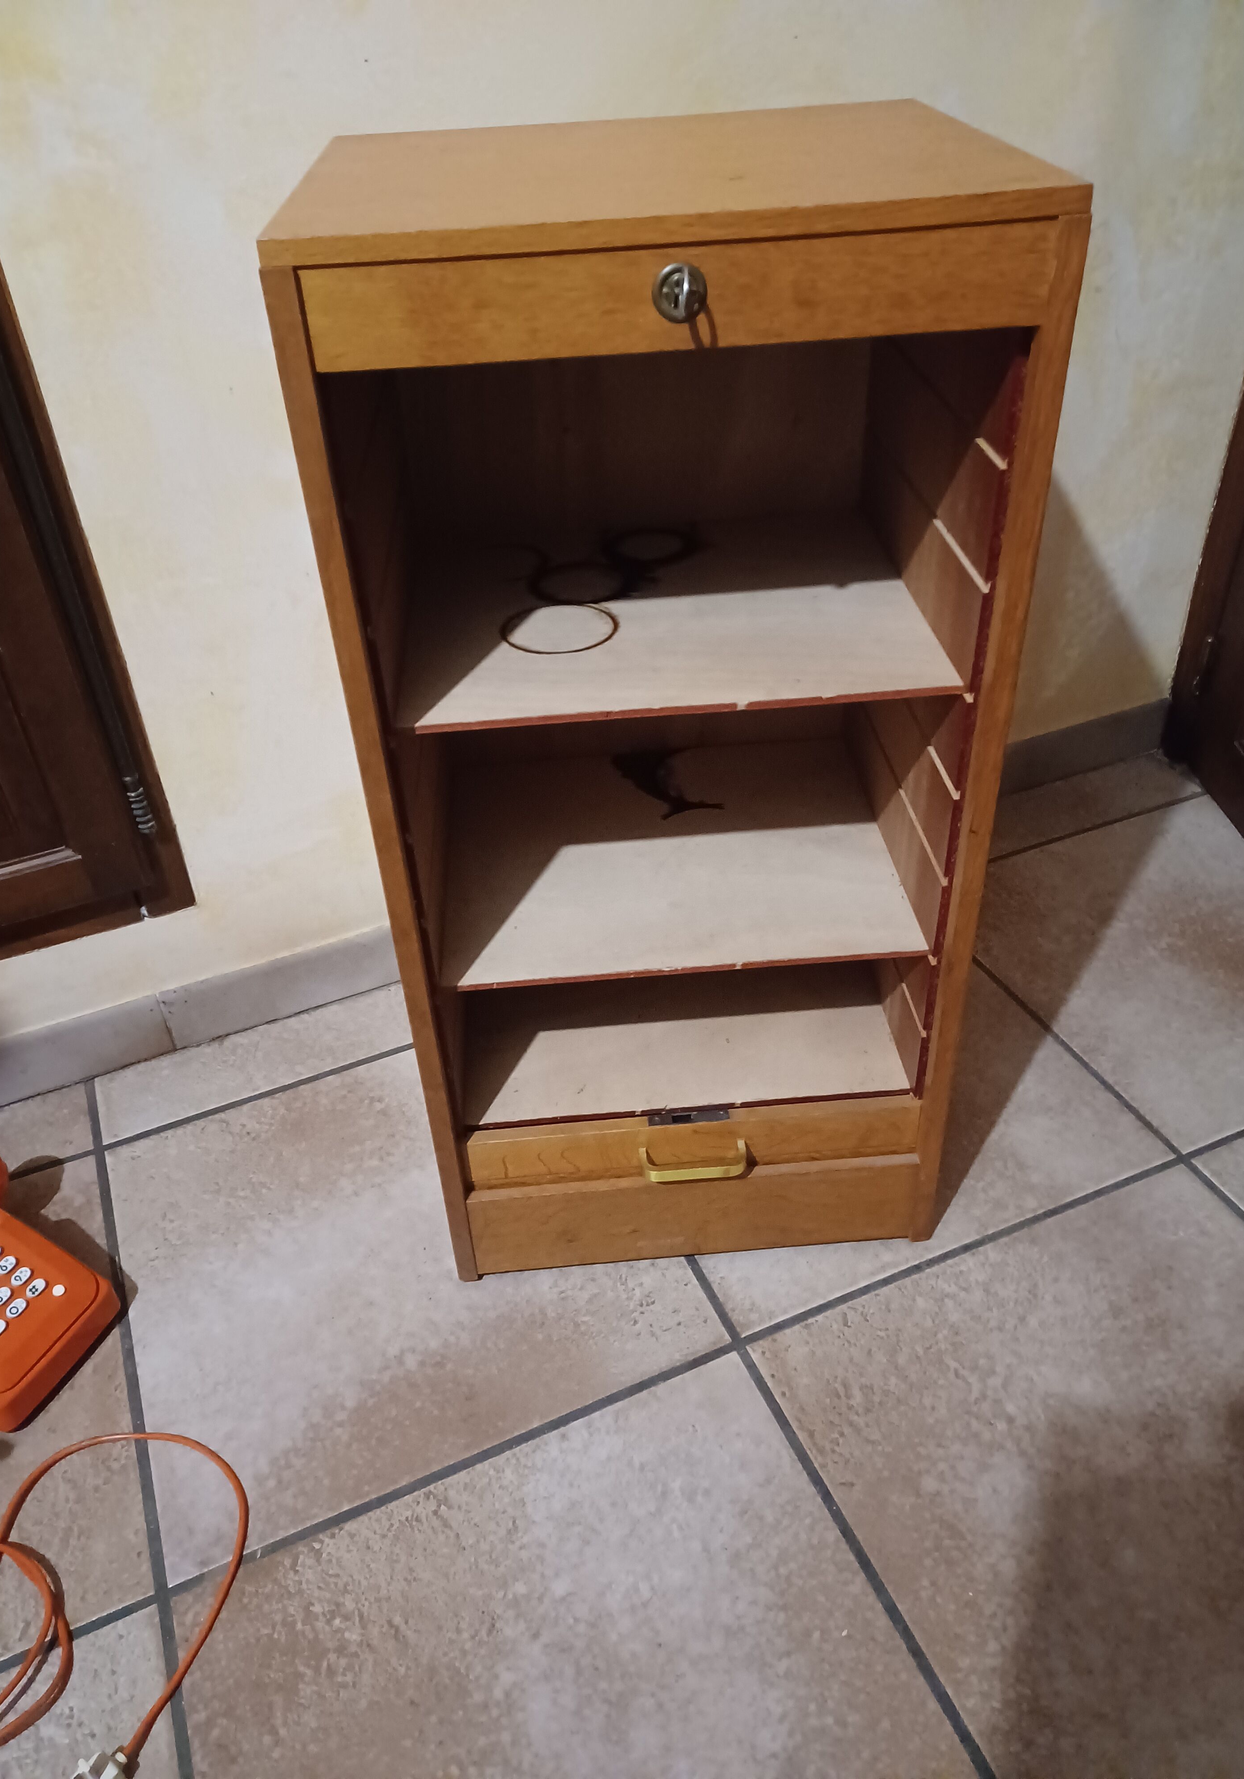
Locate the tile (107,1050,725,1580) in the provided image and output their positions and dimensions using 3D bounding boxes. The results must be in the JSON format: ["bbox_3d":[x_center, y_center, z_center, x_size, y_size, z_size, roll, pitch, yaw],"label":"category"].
[{"bbox_3d":[-0.203,0.311,1.133,0.446,0.010,0.446,-17,39,-17],"label":"tile"}]

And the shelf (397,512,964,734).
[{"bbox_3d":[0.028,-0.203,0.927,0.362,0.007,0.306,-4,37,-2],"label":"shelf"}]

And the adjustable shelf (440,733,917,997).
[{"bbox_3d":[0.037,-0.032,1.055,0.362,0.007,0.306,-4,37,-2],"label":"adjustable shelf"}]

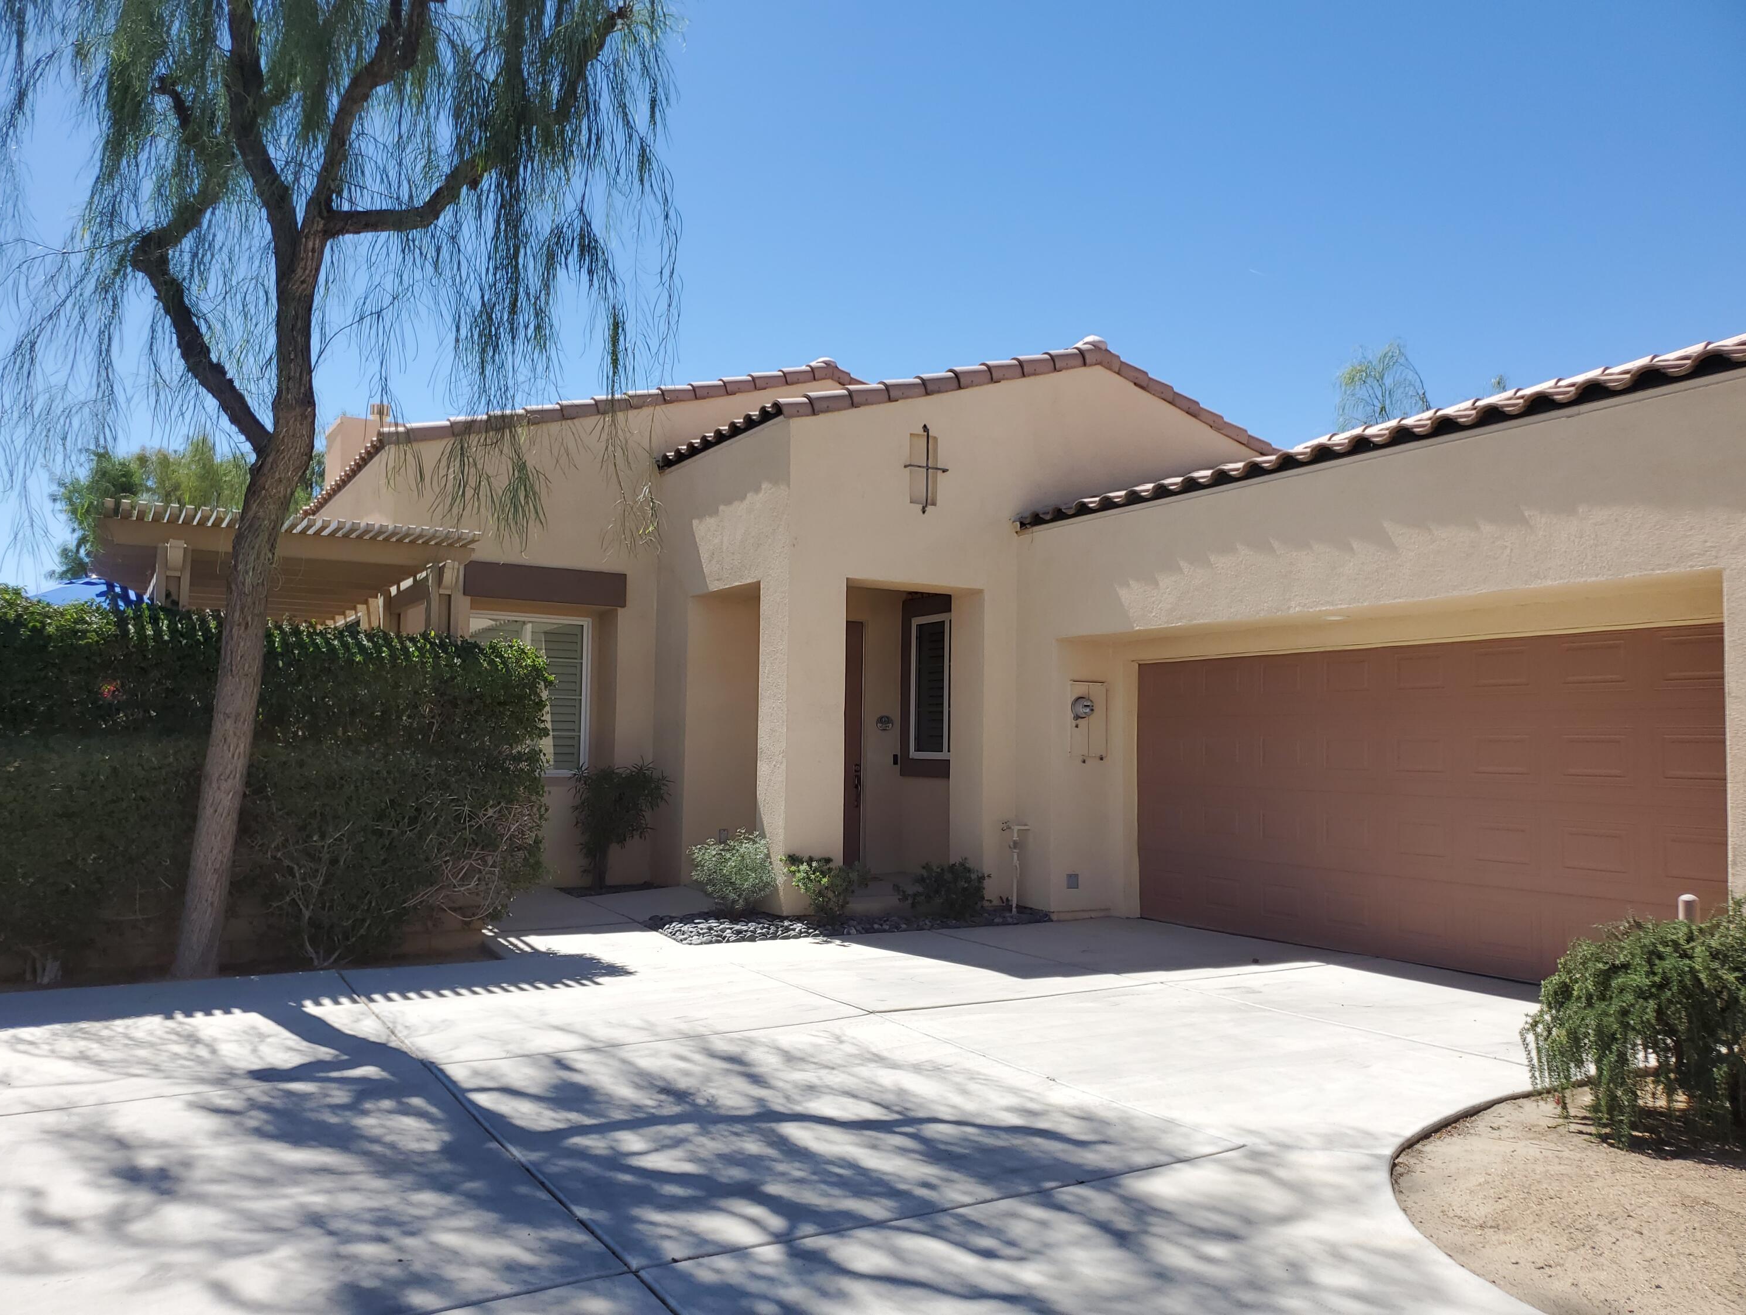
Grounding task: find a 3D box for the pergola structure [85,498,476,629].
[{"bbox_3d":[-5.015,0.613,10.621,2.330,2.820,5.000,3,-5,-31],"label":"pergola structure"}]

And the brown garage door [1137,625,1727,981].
[{"bbox_3d":[3.391,0.954,8.738,0.080,2.080,4.700,3,-5,-31],"label":"brown garage door"}]

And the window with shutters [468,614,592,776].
[{"bbox_3d":[-3.134,0.332,11.995,1.140,1.425,0.120,3,-5,-31],"label":"window with shutters"}]

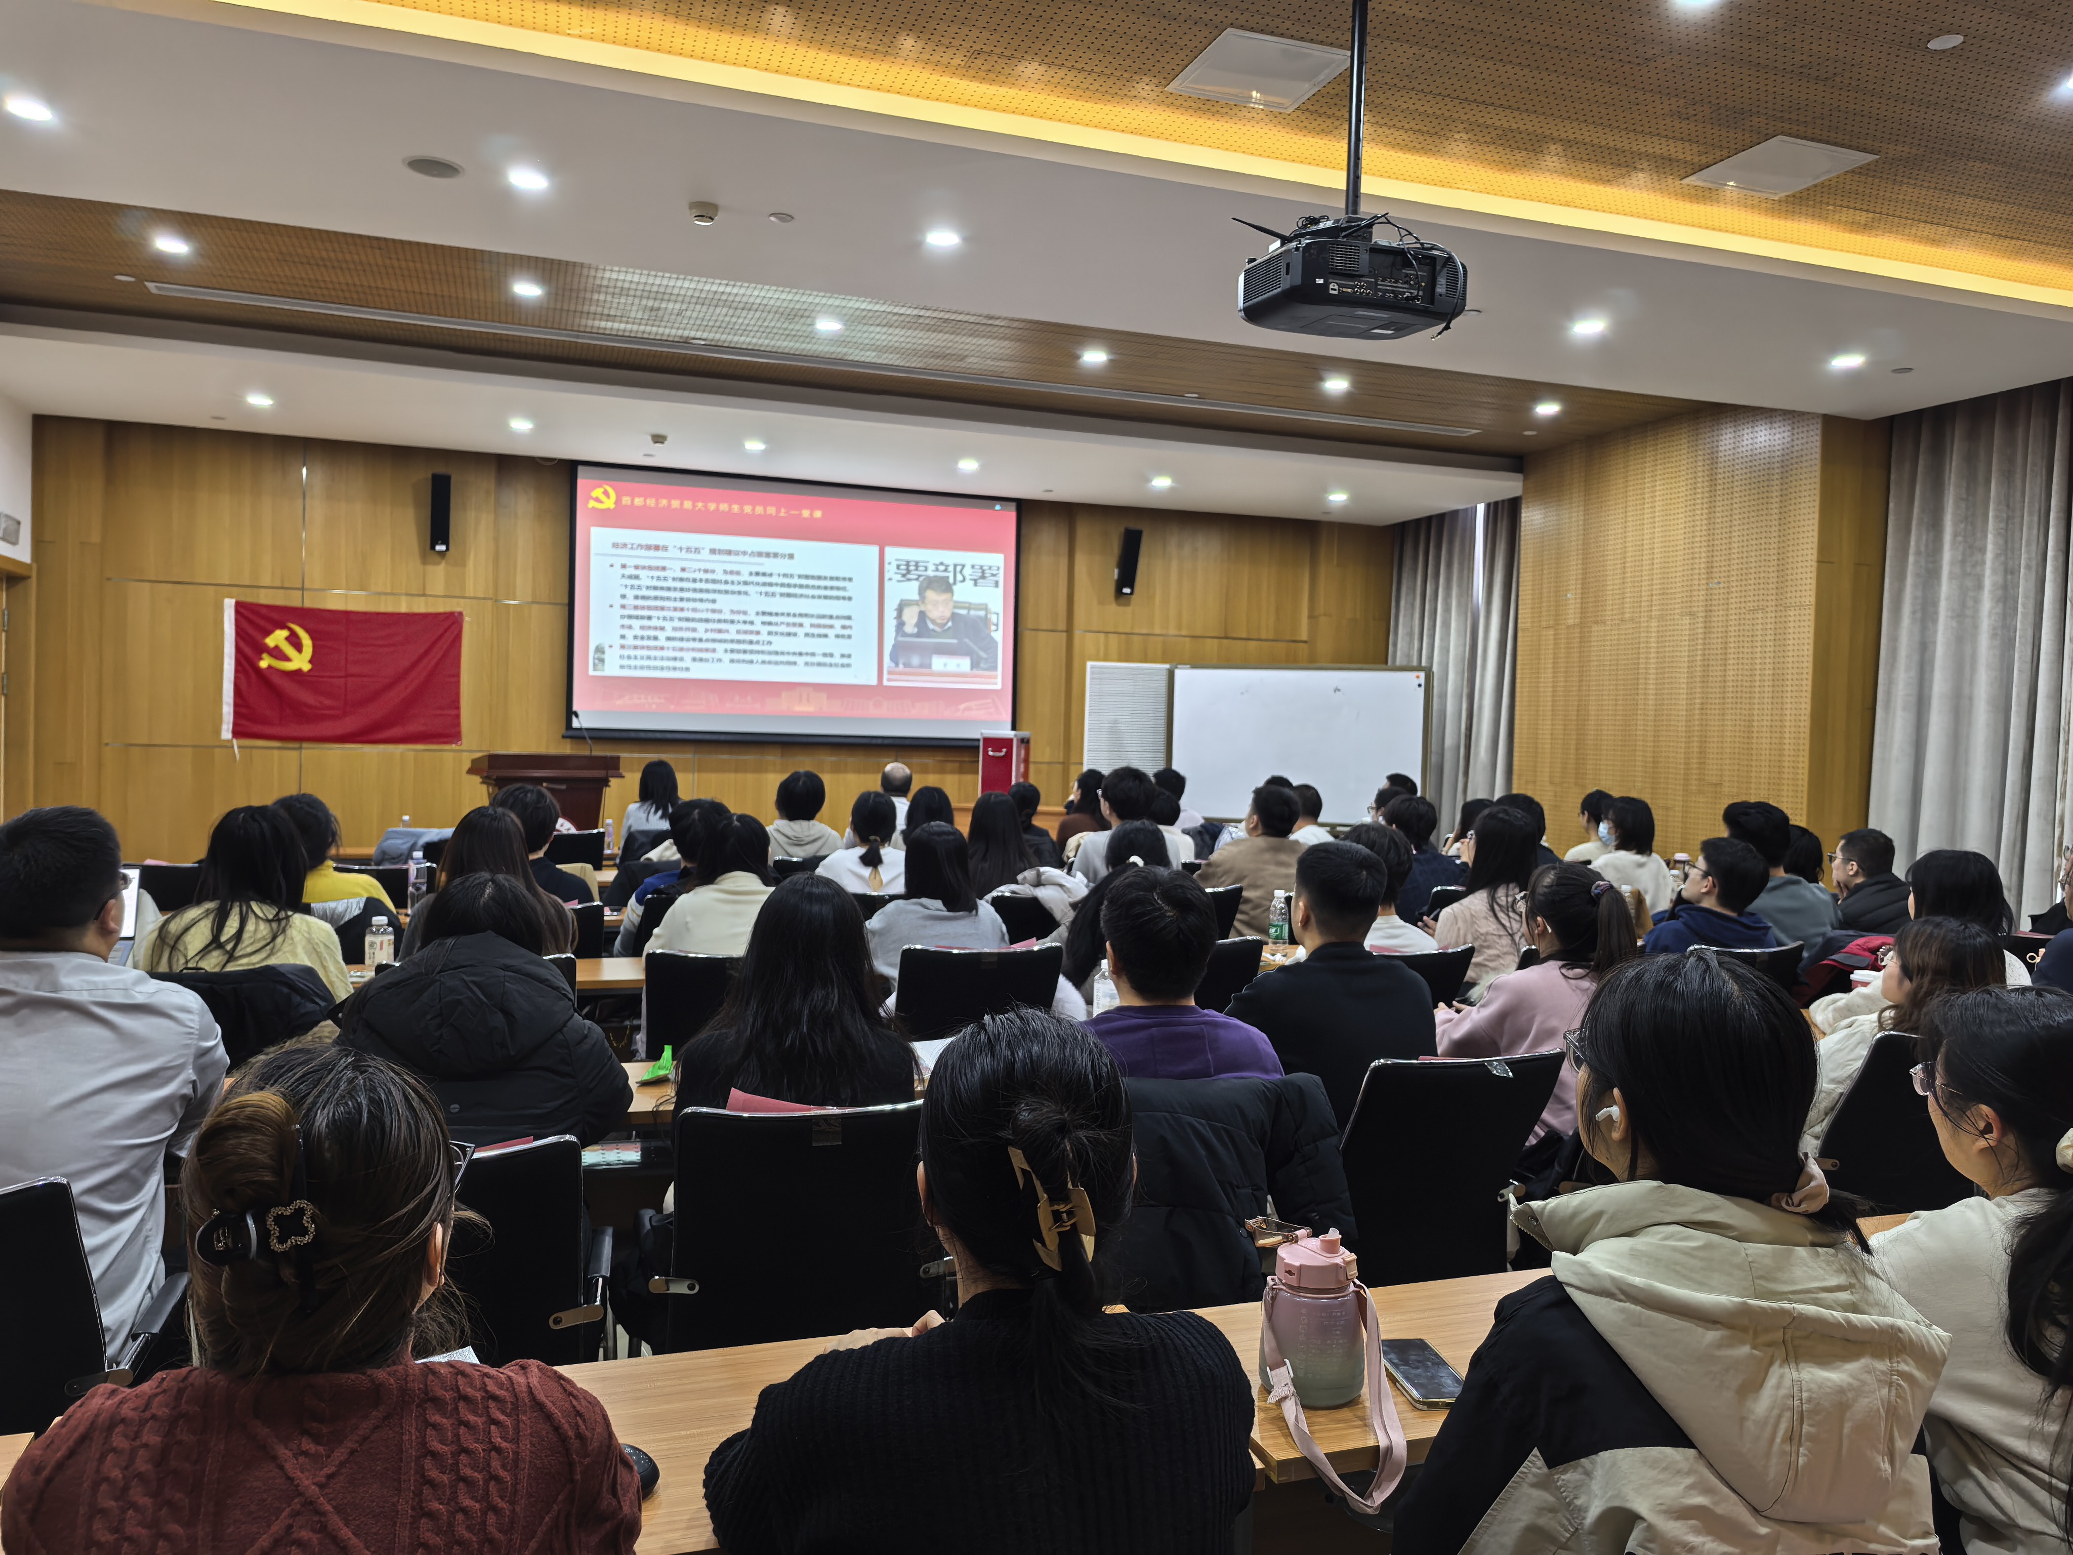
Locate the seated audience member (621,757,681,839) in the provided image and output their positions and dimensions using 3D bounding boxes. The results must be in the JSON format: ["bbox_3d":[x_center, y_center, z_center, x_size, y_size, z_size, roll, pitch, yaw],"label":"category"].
[{"bbox_3d":[-2.059,0.529,7.688,0.460,1.290,0.750,1,2,-19],"label":"seated audience member"}]

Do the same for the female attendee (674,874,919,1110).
[{"bbox_3d":[-0.478,0.781,2.630,0.460,1.236,0.720,1,2,-18],"label":"female attendee"}]

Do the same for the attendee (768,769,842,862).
[{"bbox_3d":[-1.181,0.617,7.018,0.460,1.290,0.700,1,2,-21],"label":"attendee"}]

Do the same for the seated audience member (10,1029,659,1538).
[{"bbox_3d":[-0.567,0.819,1.246,0.500,1.296,0.750,1,2,-15],"label":"seated audience member"}]

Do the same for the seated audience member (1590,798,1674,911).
[{"bbox_3d":[2.462,0.710,6.388,0.480,1.286,0.780,0,3,-29],"label":"seated audience member"}]

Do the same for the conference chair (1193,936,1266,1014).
[{"bbox_3d":[0.377,0.917,4.359,0.540,0.920,0.580,1,2,-18],"label":"conference chair"}]

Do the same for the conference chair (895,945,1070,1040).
[{"bbox_3d":[-0.231,0.907,4.070,0.570,0.920,0.610,1,2,-19],"label":"conference chair"}]

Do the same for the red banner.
[{"bbox_3d":[-6.291,-0.939,13.085,1.980,1.235,0.030,1,2,-18],"label":"red banner"}]

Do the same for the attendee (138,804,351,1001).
[{"bbox_3d":[-1.963,0.701,3.623,0.500,1.267,0.740,1,2,-18],"label":"attendee"}]

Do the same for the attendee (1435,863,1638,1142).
[{"bbox_3d":[0.998,0.803,3.252,0.480,1.239,0.740,1,2,-26],"label":"attendee"}]

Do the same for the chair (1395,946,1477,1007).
[{"bbox_3d":[0.952,0.933,4.339,0.540,0.920,0.580,1,2,-18],"label":"chair"}]

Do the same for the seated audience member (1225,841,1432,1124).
[{"bbox_3d":[0.543,0.772,3.250,0.520,1.276,0.740,1,2,-18],"label":"seated audience member"}]

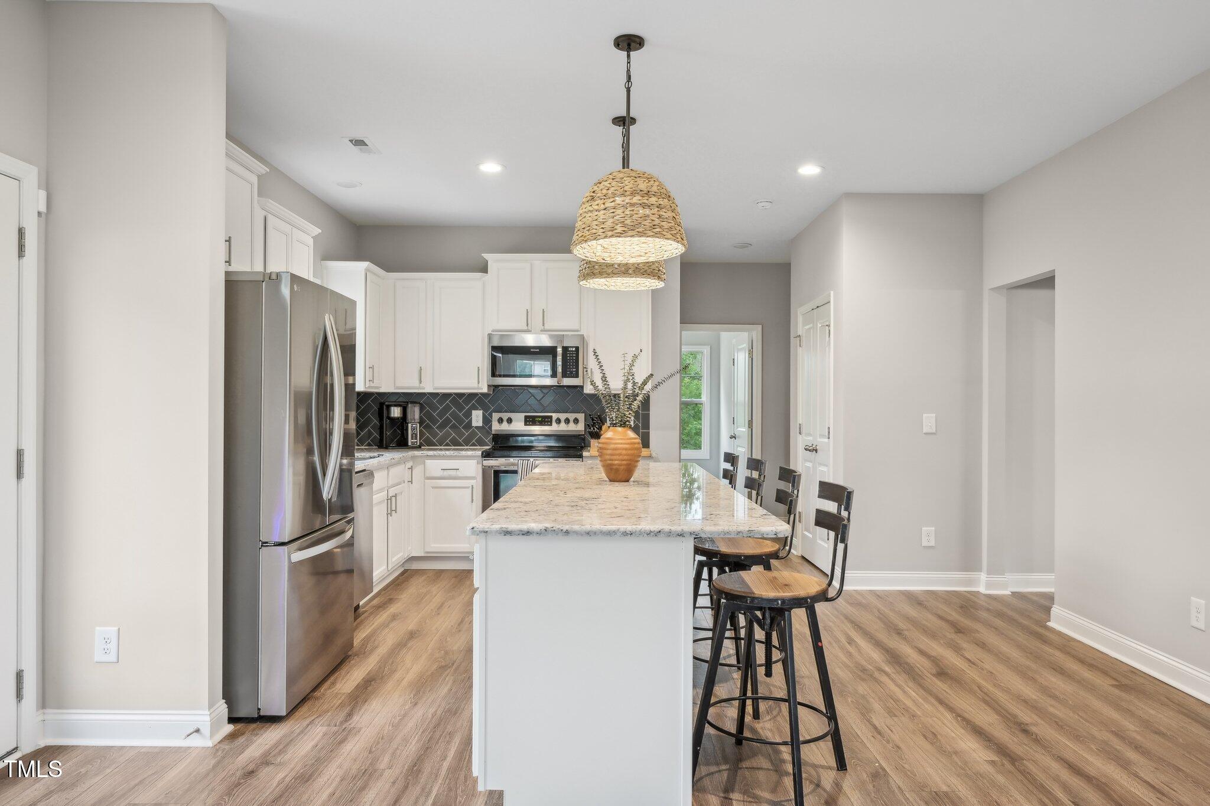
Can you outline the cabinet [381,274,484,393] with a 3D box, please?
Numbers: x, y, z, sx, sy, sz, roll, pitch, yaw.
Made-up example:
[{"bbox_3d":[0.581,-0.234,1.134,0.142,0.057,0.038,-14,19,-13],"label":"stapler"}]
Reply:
[{"bbox_3d":[-1.355,-0.552,6.270,0.870,0.932,0.360,0,0,0],"label":"cabinet"}]

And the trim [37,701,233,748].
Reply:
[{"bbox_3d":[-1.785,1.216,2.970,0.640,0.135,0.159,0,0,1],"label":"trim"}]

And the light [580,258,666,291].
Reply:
[{"bbox_3d":[0.090,-0.782,4.020,0.460,0.335,0.460,0,0,0],"label":"light"}]

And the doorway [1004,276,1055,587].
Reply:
[{"bbox_3d":[2.667,0.268,4.876,0.130,2.081,0.810,0,0,1],"label":"doorway"}]

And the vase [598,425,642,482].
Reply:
[{"bbox_3d":[0.075,0.247,3.789,0.218,0.266,0.218,0,0,1],"label":"vase"}]

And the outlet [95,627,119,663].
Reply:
[{"bbox_3d":[-1.880,0.916,2.919,0.090,0.131,0.012,0,0,1],"label":"outlet"}]

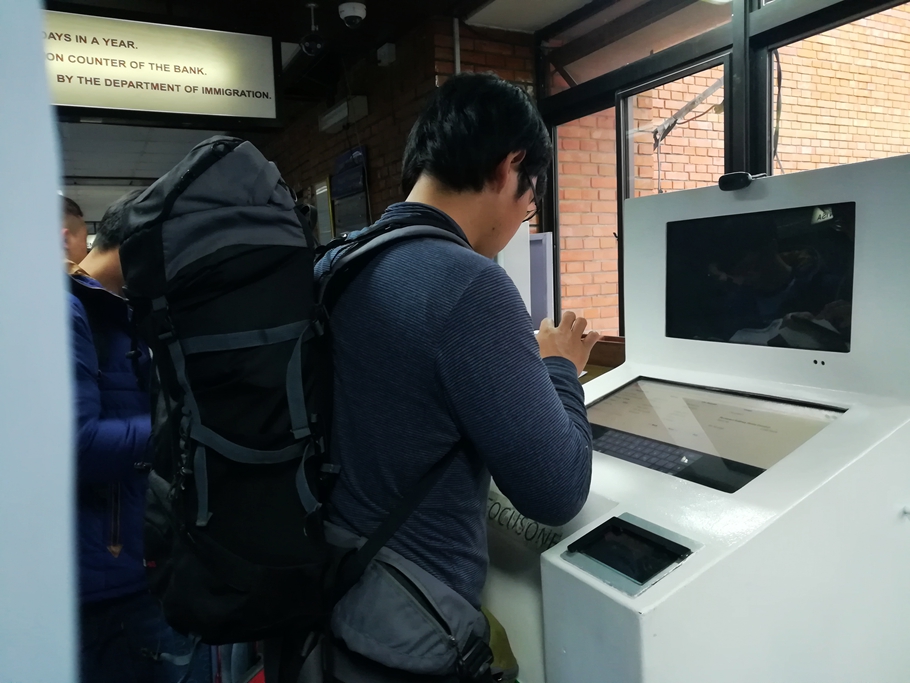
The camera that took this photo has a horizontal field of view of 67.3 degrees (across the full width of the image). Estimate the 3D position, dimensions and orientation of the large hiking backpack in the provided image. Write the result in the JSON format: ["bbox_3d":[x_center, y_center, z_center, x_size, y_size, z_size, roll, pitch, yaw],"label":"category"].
[{"bbox_3d":[-0.276,0.063,1.000,0.360,0.670,0.350,-5,5,-33],"label":"large hiking backpack"}]

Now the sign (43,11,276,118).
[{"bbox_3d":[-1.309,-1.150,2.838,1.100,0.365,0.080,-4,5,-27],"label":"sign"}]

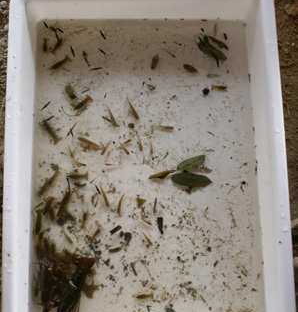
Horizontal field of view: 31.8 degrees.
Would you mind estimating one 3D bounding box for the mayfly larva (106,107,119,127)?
[{"bbox_3d":[-0.047,-0.050,0.650,0.005,0.004,0.032,-26,81,-6],"label":"mayfly larva"}]

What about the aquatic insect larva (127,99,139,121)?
[{"bbox_3d":[-0.020,-0.060,0.653,0.005,0.004,0.035,-24,81,-5],"label":"aquatic insect larva"}]

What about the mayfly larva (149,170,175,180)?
[{"bbox_3d":[0.016,0.022,0.623,0.033,0.005,0.006,-15,79,-5],"label":"mayfly larva"}]

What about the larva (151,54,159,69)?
[{"bbox_3d":[0.008,-0.122,0.682,0.008,0.006,0.022,19,79,1],"label":"larva"}]

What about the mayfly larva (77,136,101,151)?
[{"bbox_3d":[-0.072,-0.016,0.630,0.030,0.005,0.007,20,79,2],"label":"mayfly larva"}]

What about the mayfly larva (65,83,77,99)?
[{"bbox_3d":[-0.098,-0.082,0.655,0.010,0.007,0.023,-24,81,-5],"label":"mayfly larva"}]

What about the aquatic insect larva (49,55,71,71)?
[{"bbox_3d":[-0.116,-0.119,0.676,0.032,0.007,0.010,-32,83,-8],"label":"aquatic insect larva"}]

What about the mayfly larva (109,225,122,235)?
[{"bbox_3d":[-0.040,0.087,0.626,0.016,0.004,0.004,-28,81,-6],"label":"mayfly larva"}]

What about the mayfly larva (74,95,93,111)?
[{"bbox_3d":[-0.081,-0.064,0.644,0.025,0.005,0.007,-39,82,-9],"label":"mayfly larva"}]

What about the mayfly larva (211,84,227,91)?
[{"bbox_3d":[0.091,-0.089,0.680,0.022,0.005,0.009,1,80,-2],"label":"mayfly larva"}]

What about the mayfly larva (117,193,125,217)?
[{"bbox_3d":[-0.032,0.056,0.631,0.005,0.004,0.029,18,80,2],"label":"mayfly larva"}]

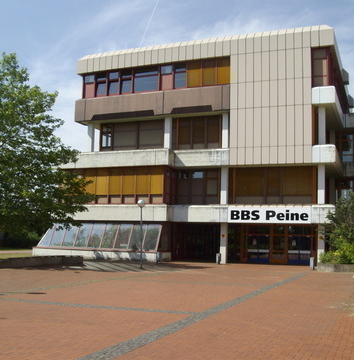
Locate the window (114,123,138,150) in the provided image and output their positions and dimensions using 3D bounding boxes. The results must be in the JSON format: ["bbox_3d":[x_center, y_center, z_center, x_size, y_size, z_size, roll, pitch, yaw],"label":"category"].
[{"bbox_3d":[-4.341,-3.683,42.364,2.295,2.401,0.150,-1,-8,22],"label":"window"}]

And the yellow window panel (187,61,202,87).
[{"bbox_3d":[1.438,-8.451,39.873,1.178,2.197,0.120,-1,-8,22],"label":"yellow window panel"}]

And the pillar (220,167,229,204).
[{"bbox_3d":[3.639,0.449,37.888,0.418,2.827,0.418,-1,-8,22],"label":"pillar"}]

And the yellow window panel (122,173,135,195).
[{"bbox_3d":[-3.837,0.297,39.908,1.207,1.813,0.120,-1,-8,22],"label":"yellow window panel"}]

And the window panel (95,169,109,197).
[{"bbox_3d":[-5.876,0.231,39.556,1.141,2.168,0.100,-1,-7,22],"label":"window panel"}]

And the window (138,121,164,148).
[{"bbox_3d":[-2.189,-3.903,43.148,2.296,2.520,0.120,-1,-8,22],"label":"window"}]

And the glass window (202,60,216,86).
[{"bbox_3d":[2.534,-8.412,39.415,1.167,2.130,0.120,-1,-8,22],"label":"glass window"}]

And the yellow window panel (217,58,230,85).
[{"bbox_3d":[3.781,-8.774,40.333,1.037,2.229,0.100,-1,-8,22],"label":"yellow window panel"}]

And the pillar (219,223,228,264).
[{"bbox_3d":[3.506,4.774,37.358,0.400,3.102,0.400,-1,-8,22],"label":"pillar"}]

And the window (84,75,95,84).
[{"bbox_3d":[-7.381,-8.527,42.491,1.095,0.767,0.100,-1,-7,22],"label":"window"}]

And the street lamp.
[{"bbox_3d":[-2.061,3.137,29.107,0.440,3.987,0.440,1,-7,0],"label":"street lamp"}]

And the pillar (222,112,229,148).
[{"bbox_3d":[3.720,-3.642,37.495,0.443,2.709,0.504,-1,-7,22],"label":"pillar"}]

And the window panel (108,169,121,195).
[{"bbox_3d":[-5.185,0.191,41.757,1.288,2.152,0.100,-1,-8,22],"label":"window panel"}]

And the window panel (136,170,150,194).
[{"bbox_3d":[-2.785,0.207,40.756,1.245,1.976,0.100,-1,-8,22],"label":"window panel"}]

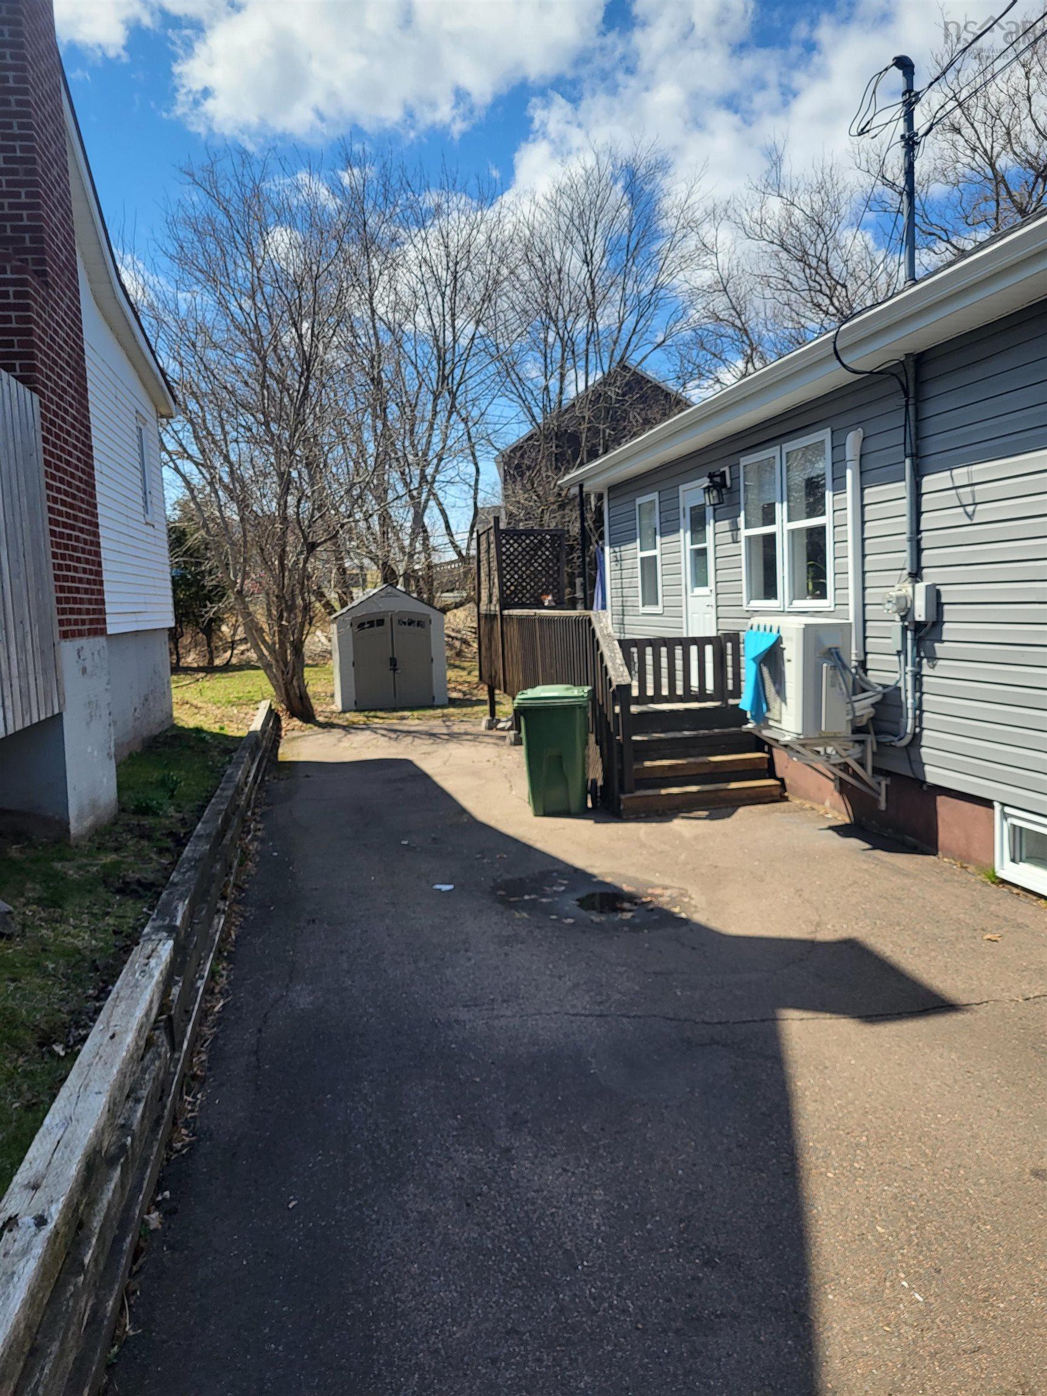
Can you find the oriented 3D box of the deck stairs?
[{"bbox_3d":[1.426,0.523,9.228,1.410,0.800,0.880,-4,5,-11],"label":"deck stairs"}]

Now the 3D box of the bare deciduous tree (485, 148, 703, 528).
[{"bbox_3d":[1.988,-8.395,27.500,5.900,12.400,5.900,-4,5,-11],"label":"bare deciduous tree"}]

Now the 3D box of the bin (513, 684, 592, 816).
[{"bbox_3d":[0.271,0.446,9.163,0.680,1.070,0.570,-3,5,-3],"label":"bin"}]

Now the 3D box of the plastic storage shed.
[{"bbox_3d":[-2.723,-1.067,20.895,2.160,2.400,1.600,-4,6,-15],"label":"plastic storage shed"}]

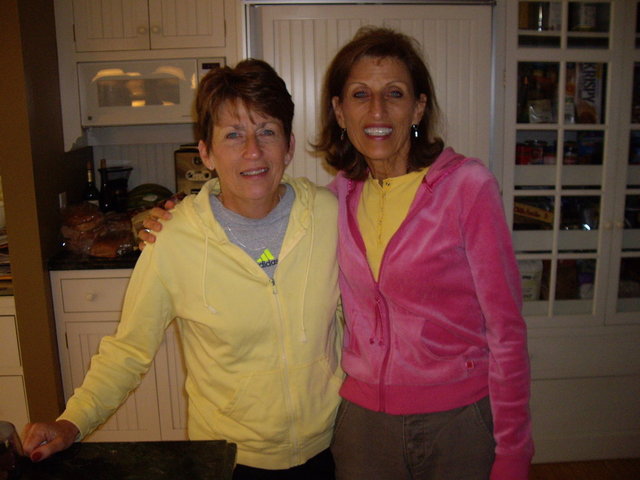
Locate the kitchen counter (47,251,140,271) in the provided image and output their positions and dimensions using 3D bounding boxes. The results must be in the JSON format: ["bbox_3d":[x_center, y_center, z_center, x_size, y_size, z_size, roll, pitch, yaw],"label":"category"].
[{"bbox_3d":[-0.683,0.032,3.072,0.795,0.037,0.670,-1,12,-1],"label":"kitchen counter"}]

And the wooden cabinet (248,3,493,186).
[{"bbox_3d":[0.197,-0.020,2.983,0.908,1.840,0.610,-1,12,-1],"label":"wooden cabinet"}]

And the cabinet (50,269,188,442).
[{"bbox_3d":[-0.673,0.471,3.184,0.790,0.875,0.640,-1,12,-1],"label":"cabinet"}]

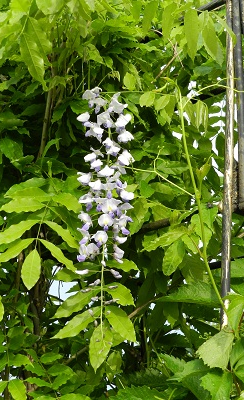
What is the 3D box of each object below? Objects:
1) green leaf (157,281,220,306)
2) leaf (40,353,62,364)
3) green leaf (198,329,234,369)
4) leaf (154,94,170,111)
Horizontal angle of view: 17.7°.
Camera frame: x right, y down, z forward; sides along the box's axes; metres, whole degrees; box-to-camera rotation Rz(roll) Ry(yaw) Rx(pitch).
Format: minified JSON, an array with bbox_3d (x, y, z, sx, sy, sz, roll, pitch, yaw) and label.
[{"bbox_3d":[0.111,0.153,1.290,0.110,0.045,0.014,-1,-41,-5],"label":"green leaf"},{"bbox_3d":[-0.144,0.327,1.620,0.049,0.026,0.009,-10,-30,6],"label":"leaf"},{"bbox_3d":[0.139,0.220,1.160,0.049,0.061,0.013,36,-9,0],"label":"green leaf"},{"bbox_3d":[0.063,-0.151,1.220,0.021,0.035,0.006,40,-9,23],"label":"leaf"}]

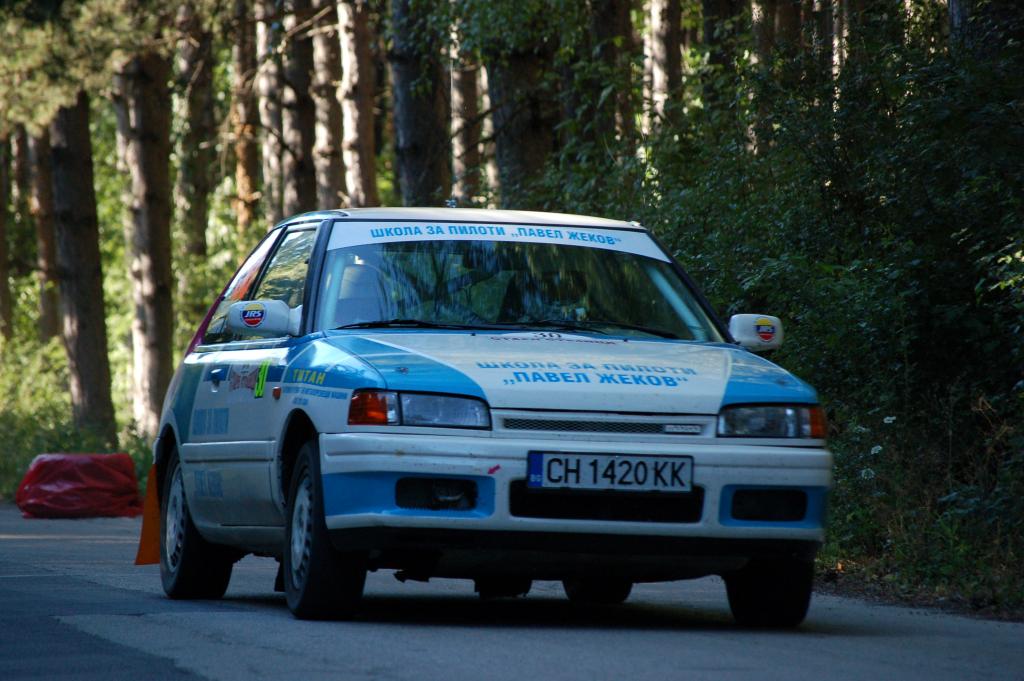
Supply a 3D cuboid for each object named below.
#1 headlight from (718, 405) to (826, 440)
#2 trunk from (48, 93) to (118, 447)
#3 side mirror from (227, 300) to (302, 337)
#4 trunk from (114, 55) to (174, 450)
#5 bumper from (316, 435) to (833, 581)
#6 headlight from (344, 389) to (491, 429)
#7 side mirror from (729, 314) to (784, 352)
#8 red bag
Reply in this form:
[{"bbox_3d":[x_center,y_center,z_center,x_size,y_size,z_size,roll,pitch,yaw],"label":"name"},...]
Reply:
[{"bbox_3d":[0.808,0.253,20.007,0.410,0.120,0.210,2,-1,-17],"label":"headlight"},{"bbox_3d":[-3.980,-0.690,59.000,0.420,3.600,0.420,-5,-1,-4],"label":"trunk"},{"bbox_3d":[-0.811,-0.072,20.950,0.250,0.120,0.140,2,-1,-12],"label":"side mirror"},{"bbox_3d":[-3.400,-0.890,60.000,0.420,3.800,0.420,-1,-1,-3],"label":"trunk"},{"bbox_3d":[0.252,0.507,19.920,1.640,0.400,0.490,2,-1,-12],"label":"bumper"},{"bbox_3d":[-0.289,0.216,19.764,0.410,0.120,0.210,2,-1,-8],"label":"headlight"},{"bbox_3d":[0.785,-0.023,21.300,0.240,0.120,0.140,2,-1,-12],"label":"side mirror"},{"bbox_3d":[-3.330,1.123,49.200,1.000,0.500,0.550,1,-1,-4],"label":"red bag"}]

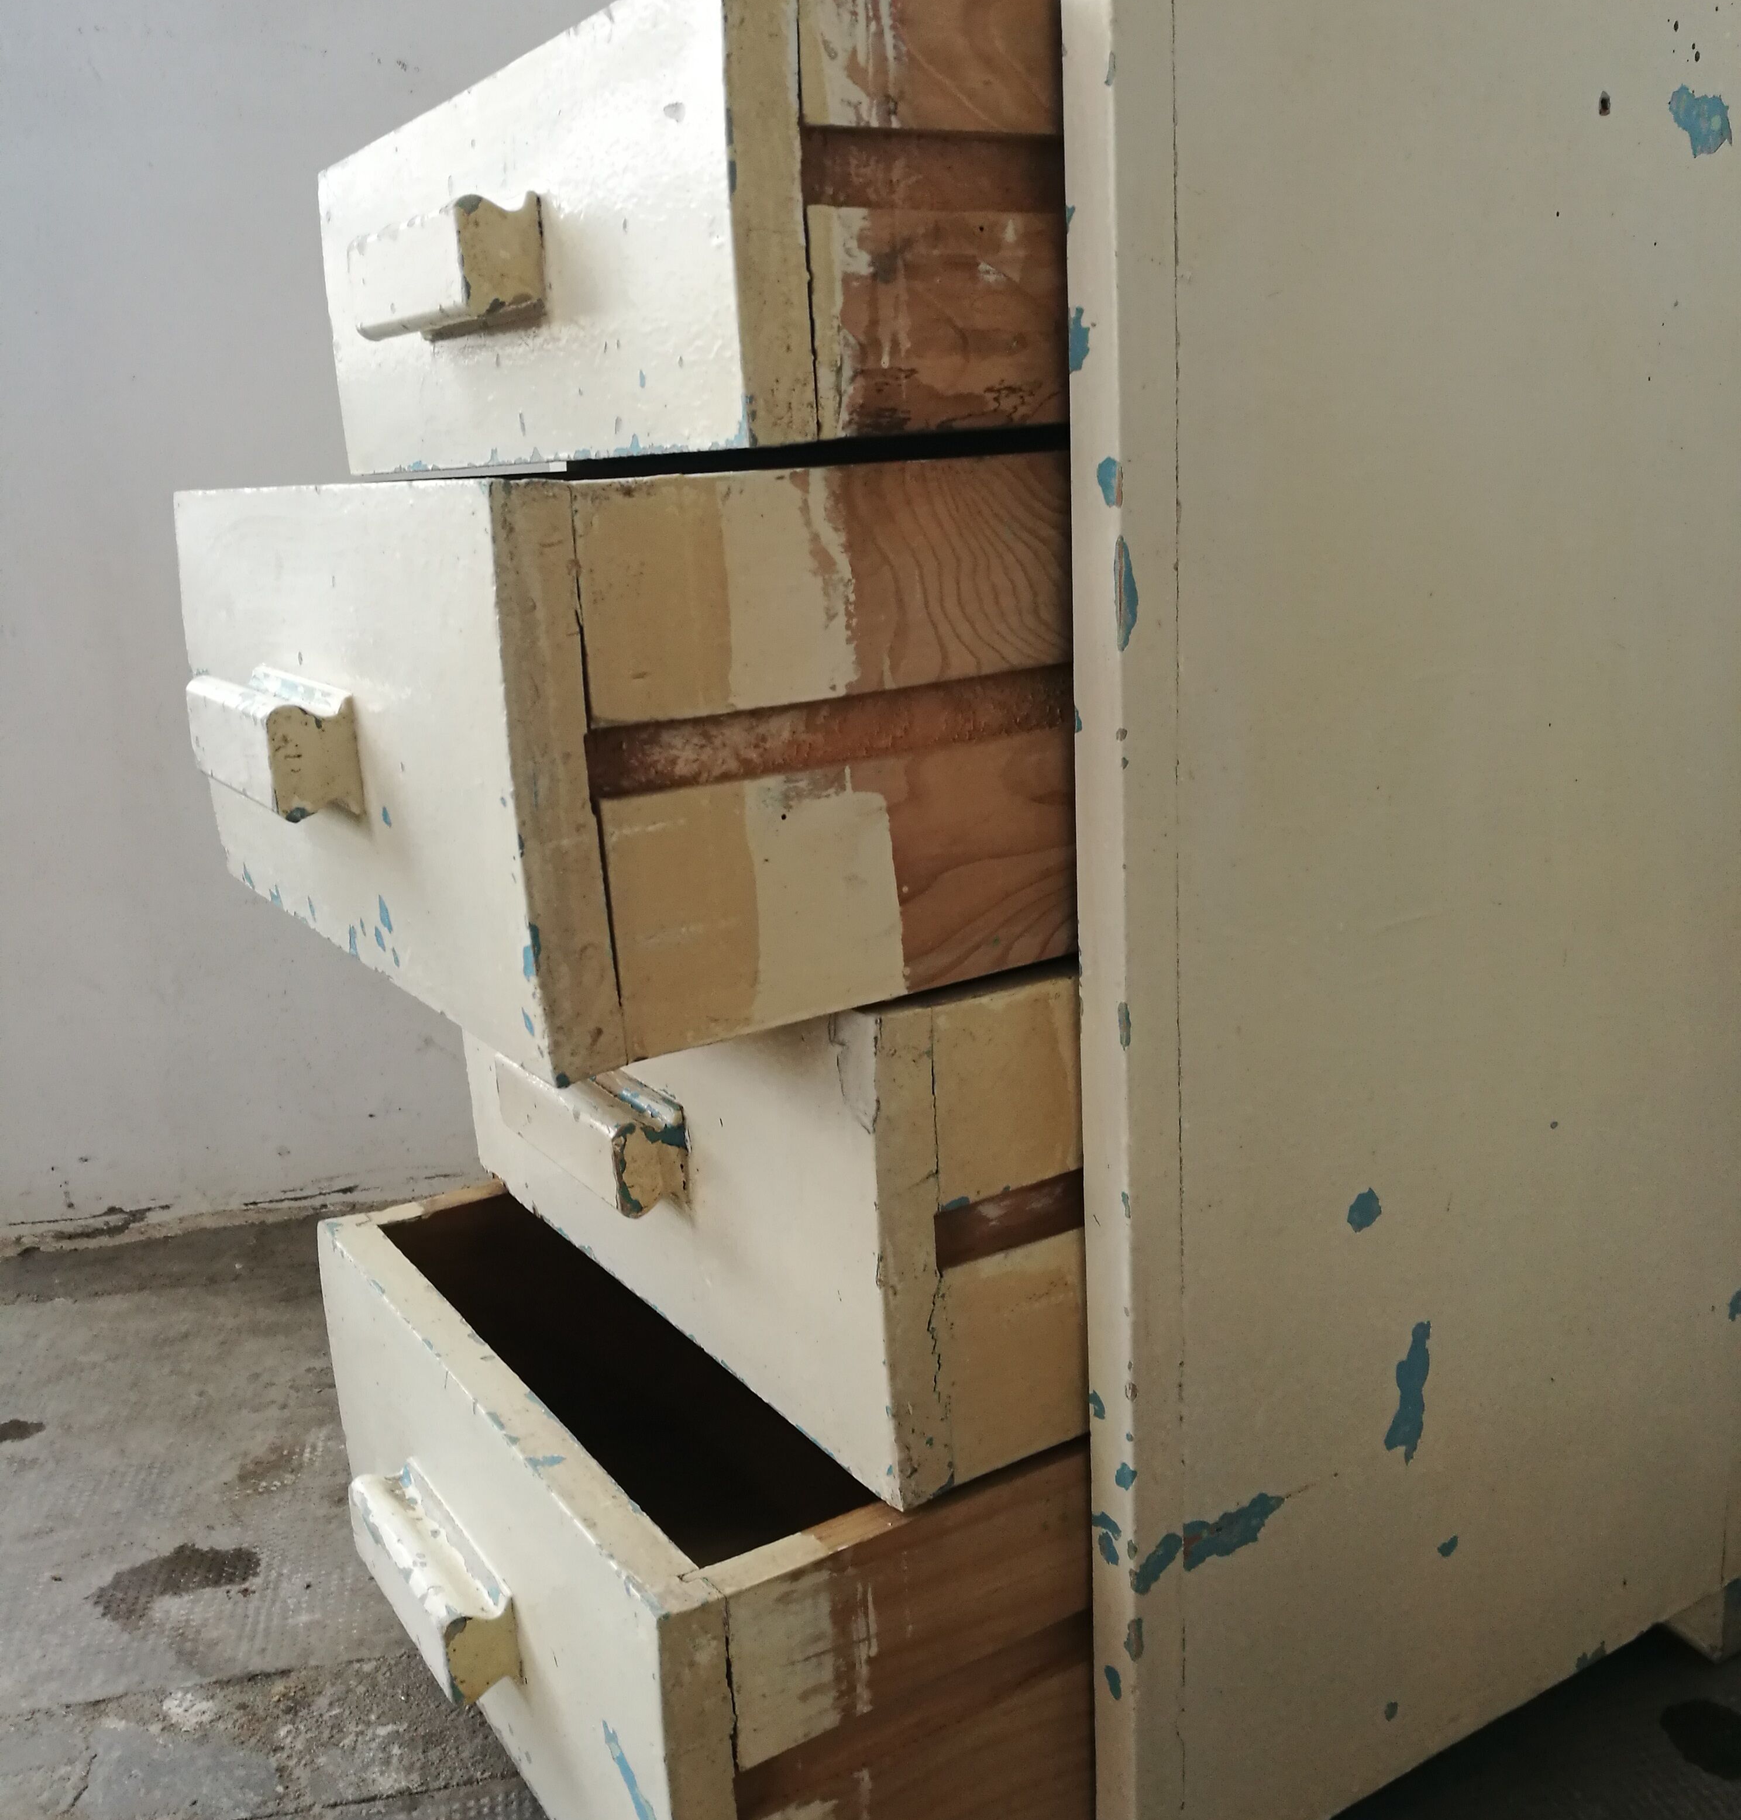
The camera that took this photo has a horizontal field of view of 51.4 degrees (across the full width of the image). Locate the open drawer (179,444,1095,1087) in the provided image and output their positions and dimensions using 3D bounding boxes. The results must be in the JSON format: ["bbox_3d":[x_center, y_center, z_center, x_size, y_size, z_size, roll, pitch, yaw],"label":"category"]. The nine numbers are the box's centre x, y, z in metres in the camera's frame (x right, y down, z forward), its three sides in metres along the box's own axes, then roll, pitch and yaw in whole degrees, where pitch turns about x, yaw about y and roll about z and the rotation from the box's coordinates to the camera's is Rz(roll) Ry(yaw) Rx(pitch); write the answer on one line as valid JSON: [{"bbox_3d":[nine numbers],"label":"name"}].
[{"bbox_3d":[-0.075,-0.105,0.827,0.416,0.188,0.435,-12,17,-30],"label":"open drawer"}]

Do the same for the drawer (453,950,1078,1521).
[{"bbox_3d":[0.035,0.066,0.935,0.416,0.196,0.435,-11,16,-31],"label":"drawer"}]

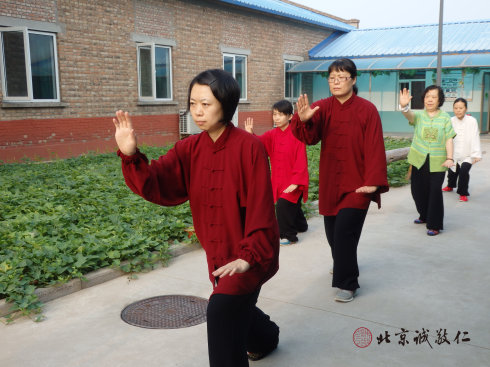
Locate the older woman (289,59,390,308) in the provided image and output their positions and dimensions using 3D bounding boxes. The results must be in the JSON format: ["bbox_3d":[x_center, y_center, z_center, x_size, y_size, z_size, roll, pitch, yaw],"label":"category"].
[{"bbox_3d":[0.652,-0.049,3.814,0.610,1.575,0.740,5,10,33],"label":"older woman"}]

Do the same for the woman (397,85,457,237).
[{"bbox_3d":[1.815,-0.248,5.600,0.510,1.430,0.680,5,10,31],"label":"woman"}]

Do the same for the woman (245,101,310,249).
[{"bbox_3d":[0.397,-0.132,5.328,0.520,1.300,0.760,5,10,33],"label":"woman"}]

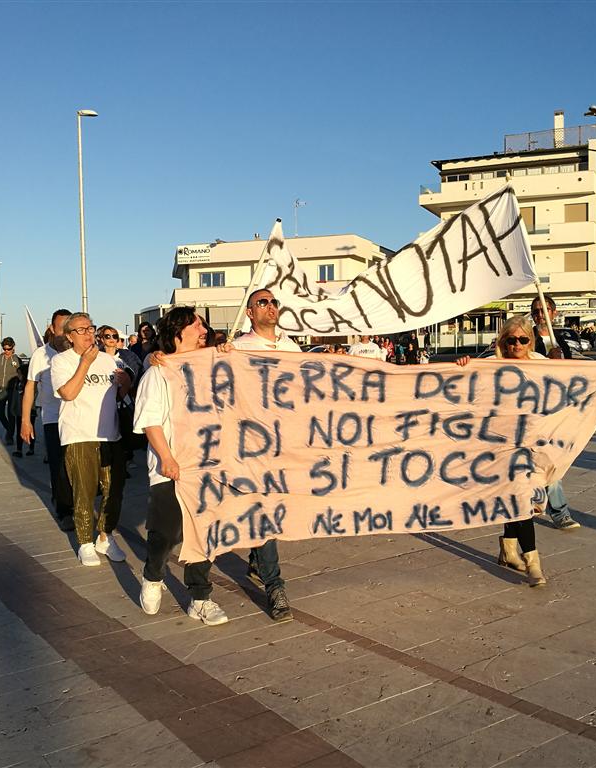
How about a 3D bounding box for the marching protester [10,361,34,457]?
[{"bbox_3d":[-3.779,0.339,10.976,0.400,1.320,0.350,-1,2,-12],"label":"marching protester"}]

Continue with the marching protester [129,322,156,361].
[{"bbox_3d":[-1.738,0.157,9.100,0.500,1.690,0.330,-2,2,-14],"label":"marching protester"}]

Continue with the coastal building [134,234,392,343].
[{"bbox_3d":[-2.400,-6.705,64.400,17.800,8.200,14.000,0,2,19],"label":"coastal building"}]

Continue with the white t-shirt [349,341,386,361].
[{"bbox_3d":[1.138,-0.342,13.012,0.600,0.700,0.280,-1,2,3],"label":"white t-shirt"}]

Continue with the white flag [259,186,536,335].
[{"bbox_3d":[0.750,-0.882,5.400,2.330,1.100,0.400,-2,3,-29],"label":"white flag"}]

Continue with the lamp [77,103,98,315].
[{"bbox_3d":[-6.023,-3.748,23.600,0.700,8.500,0.280,-2,3,-28],"label":"lamp"}]

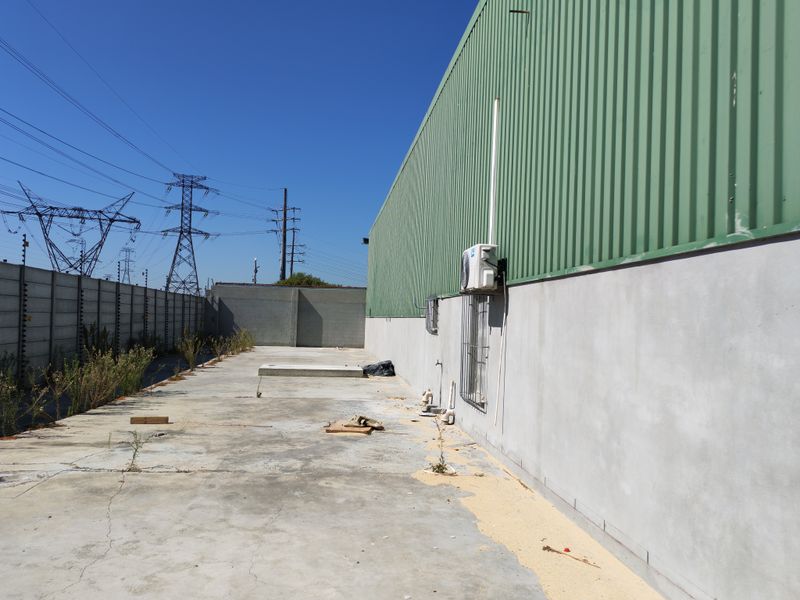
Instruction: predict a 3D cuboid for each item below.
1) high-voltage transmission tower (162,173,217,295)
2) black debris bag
[{"bbox_3d":[-41.938,-10.362,122.000,9.400,29.000,7.400,2,-2,-18],"label":"high-voltage transmission tower"},{"bbox_3d":[-0.639,1.977,18.296,0.950,0.430,0.750,2,-2,-7],"label":"black debris bag"}]

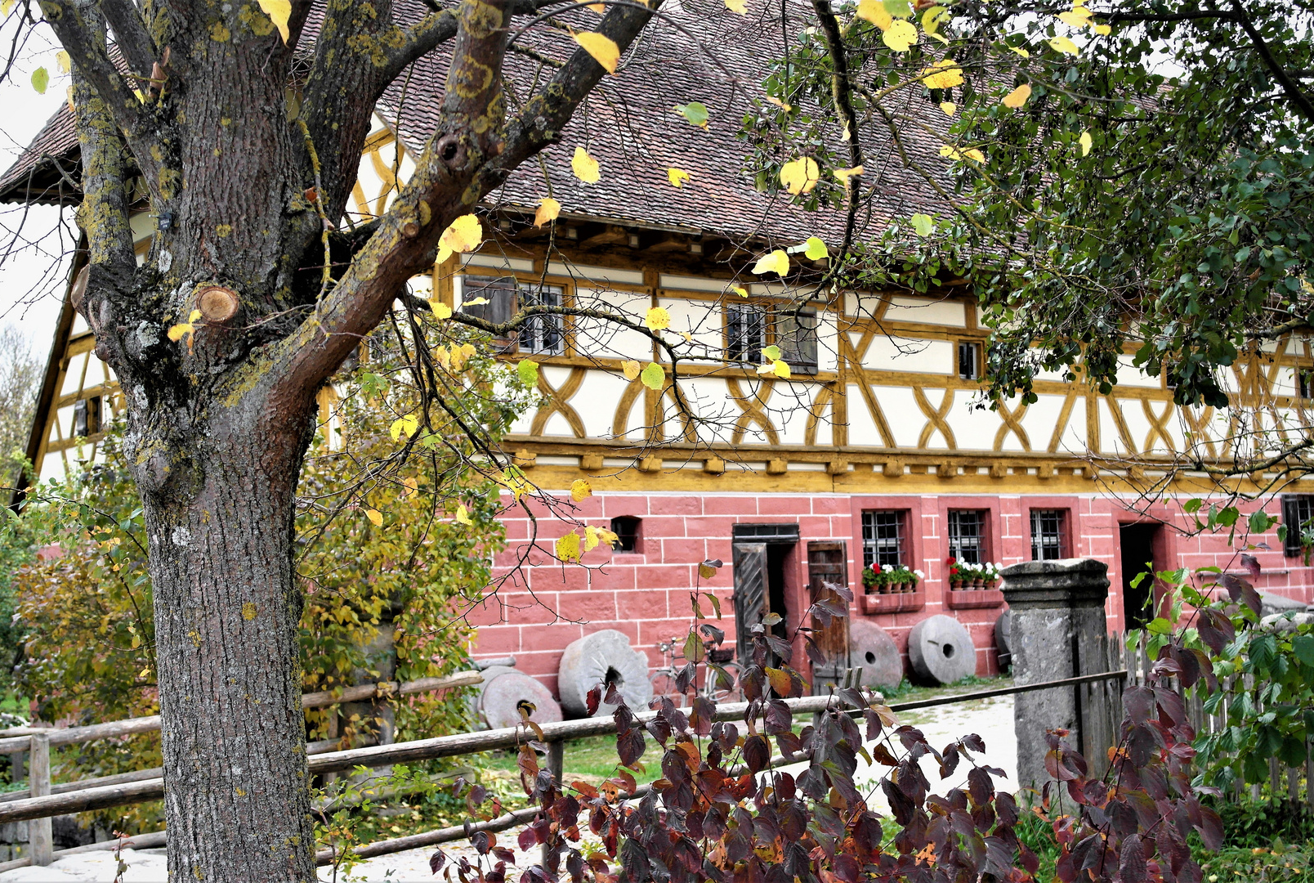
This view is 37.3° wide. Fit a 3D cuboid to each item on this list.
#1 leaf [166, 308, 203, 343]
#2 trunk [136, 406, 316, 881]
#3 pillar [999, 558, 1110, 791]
[{"bbox_3d":[-1.213,-0.299,5.000,0.092,0.088,0.035,-1,-4,-14],"label":"leaf"},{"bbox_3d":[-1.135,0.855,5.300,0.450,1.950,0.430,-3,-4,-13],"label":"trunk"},{"bbox_3d":[2.915,1.782,14.100,0.570,1.780,0.570,-6,-6,40],"label":"pillar"}]

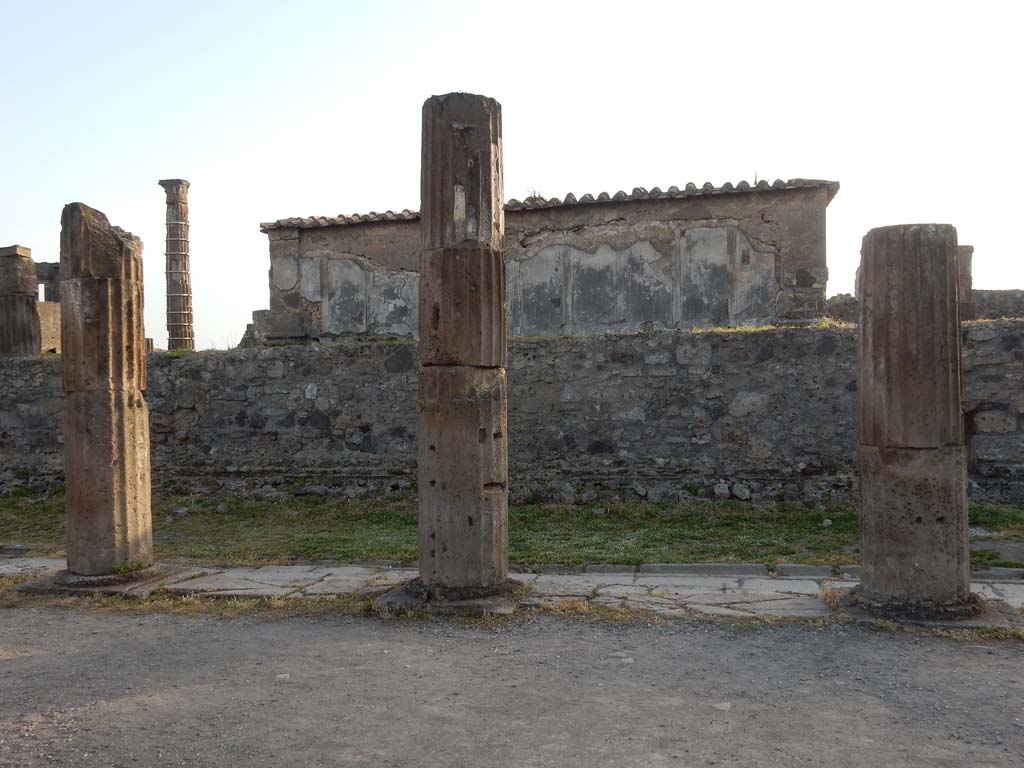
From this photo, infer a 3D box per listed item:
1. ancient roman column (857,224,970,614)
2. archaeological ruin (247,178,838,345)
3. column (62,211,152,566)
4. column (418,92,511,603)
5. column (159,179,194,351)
[{"bbox_3d":[2.565,0.190,5.680,0.645,2.370,0.645,-1,-1,15],"label":"ancient roman column"},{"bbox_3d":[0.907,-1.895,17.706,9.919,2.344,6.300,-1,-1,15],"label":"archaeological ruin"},{"bbox_3d":[-3.300,0.030,7.220,0.650,2.960,0.650,-1,-1,15],"label":"column"},{"bbox_3d":[-0.355,-0.320,6.450,0.645,3.520,0.645,-1,-1,0],"label":"column"},{"bbox_3d":[-10.040,-3.350,26.800,0.860,5.700,0.860,-1,-1,15],"label":"column"}]

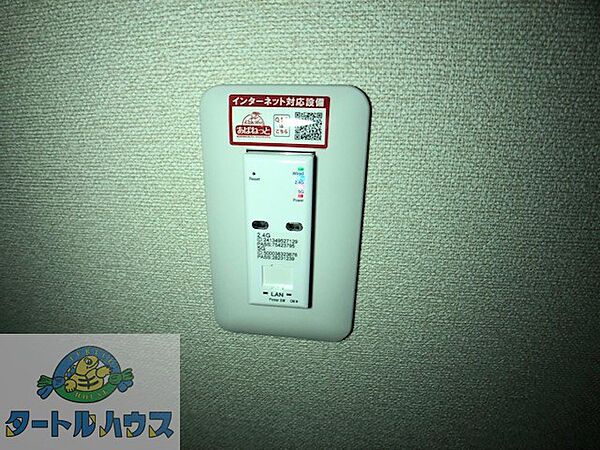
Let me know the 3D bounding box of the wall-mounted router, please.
[{"bbox_3d":[-0.008,0.002,0.211,0.070,0.120,0.011,3,24,5],"label":"wall-mounted router"}]

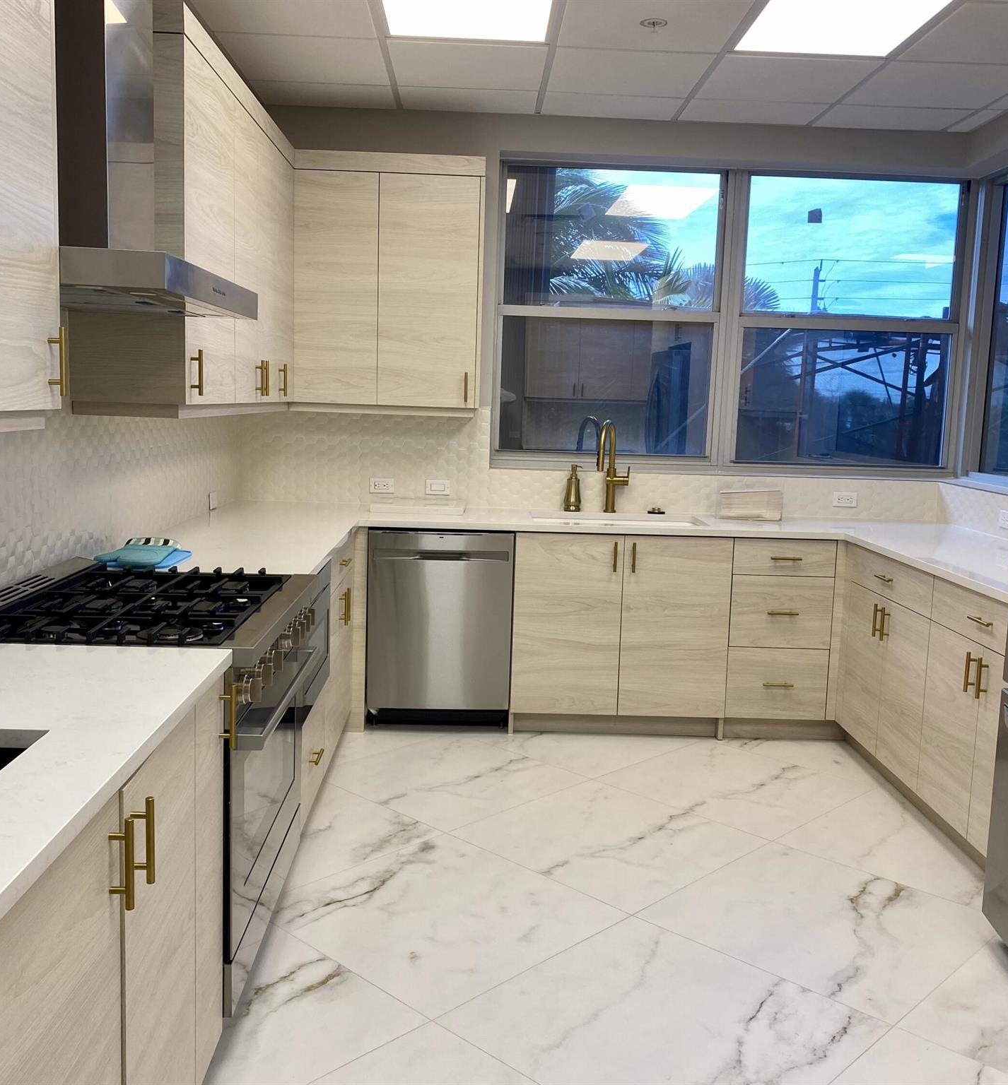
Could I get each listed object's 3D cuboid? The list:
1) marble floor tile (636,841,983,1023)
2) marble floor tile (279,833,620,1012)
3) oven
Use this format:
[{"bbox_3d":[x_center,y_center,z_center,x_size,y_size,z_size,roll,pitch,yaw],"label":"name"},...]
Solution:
[{"bbox_3d":[0.904,1.071,3.087,0.764,0.010,0.766,9,10,43],"label":"marble floor tile"},{"bbox_3d":[-0.177,1.022,3.003,0.753,0.010,0.753,9,10,43],"label":"marble floor tile"},{"bbox_3d":[-0.856,0.572,2.701,0.685,0.865,0.925,1,7,-1],"label":"oven"}]

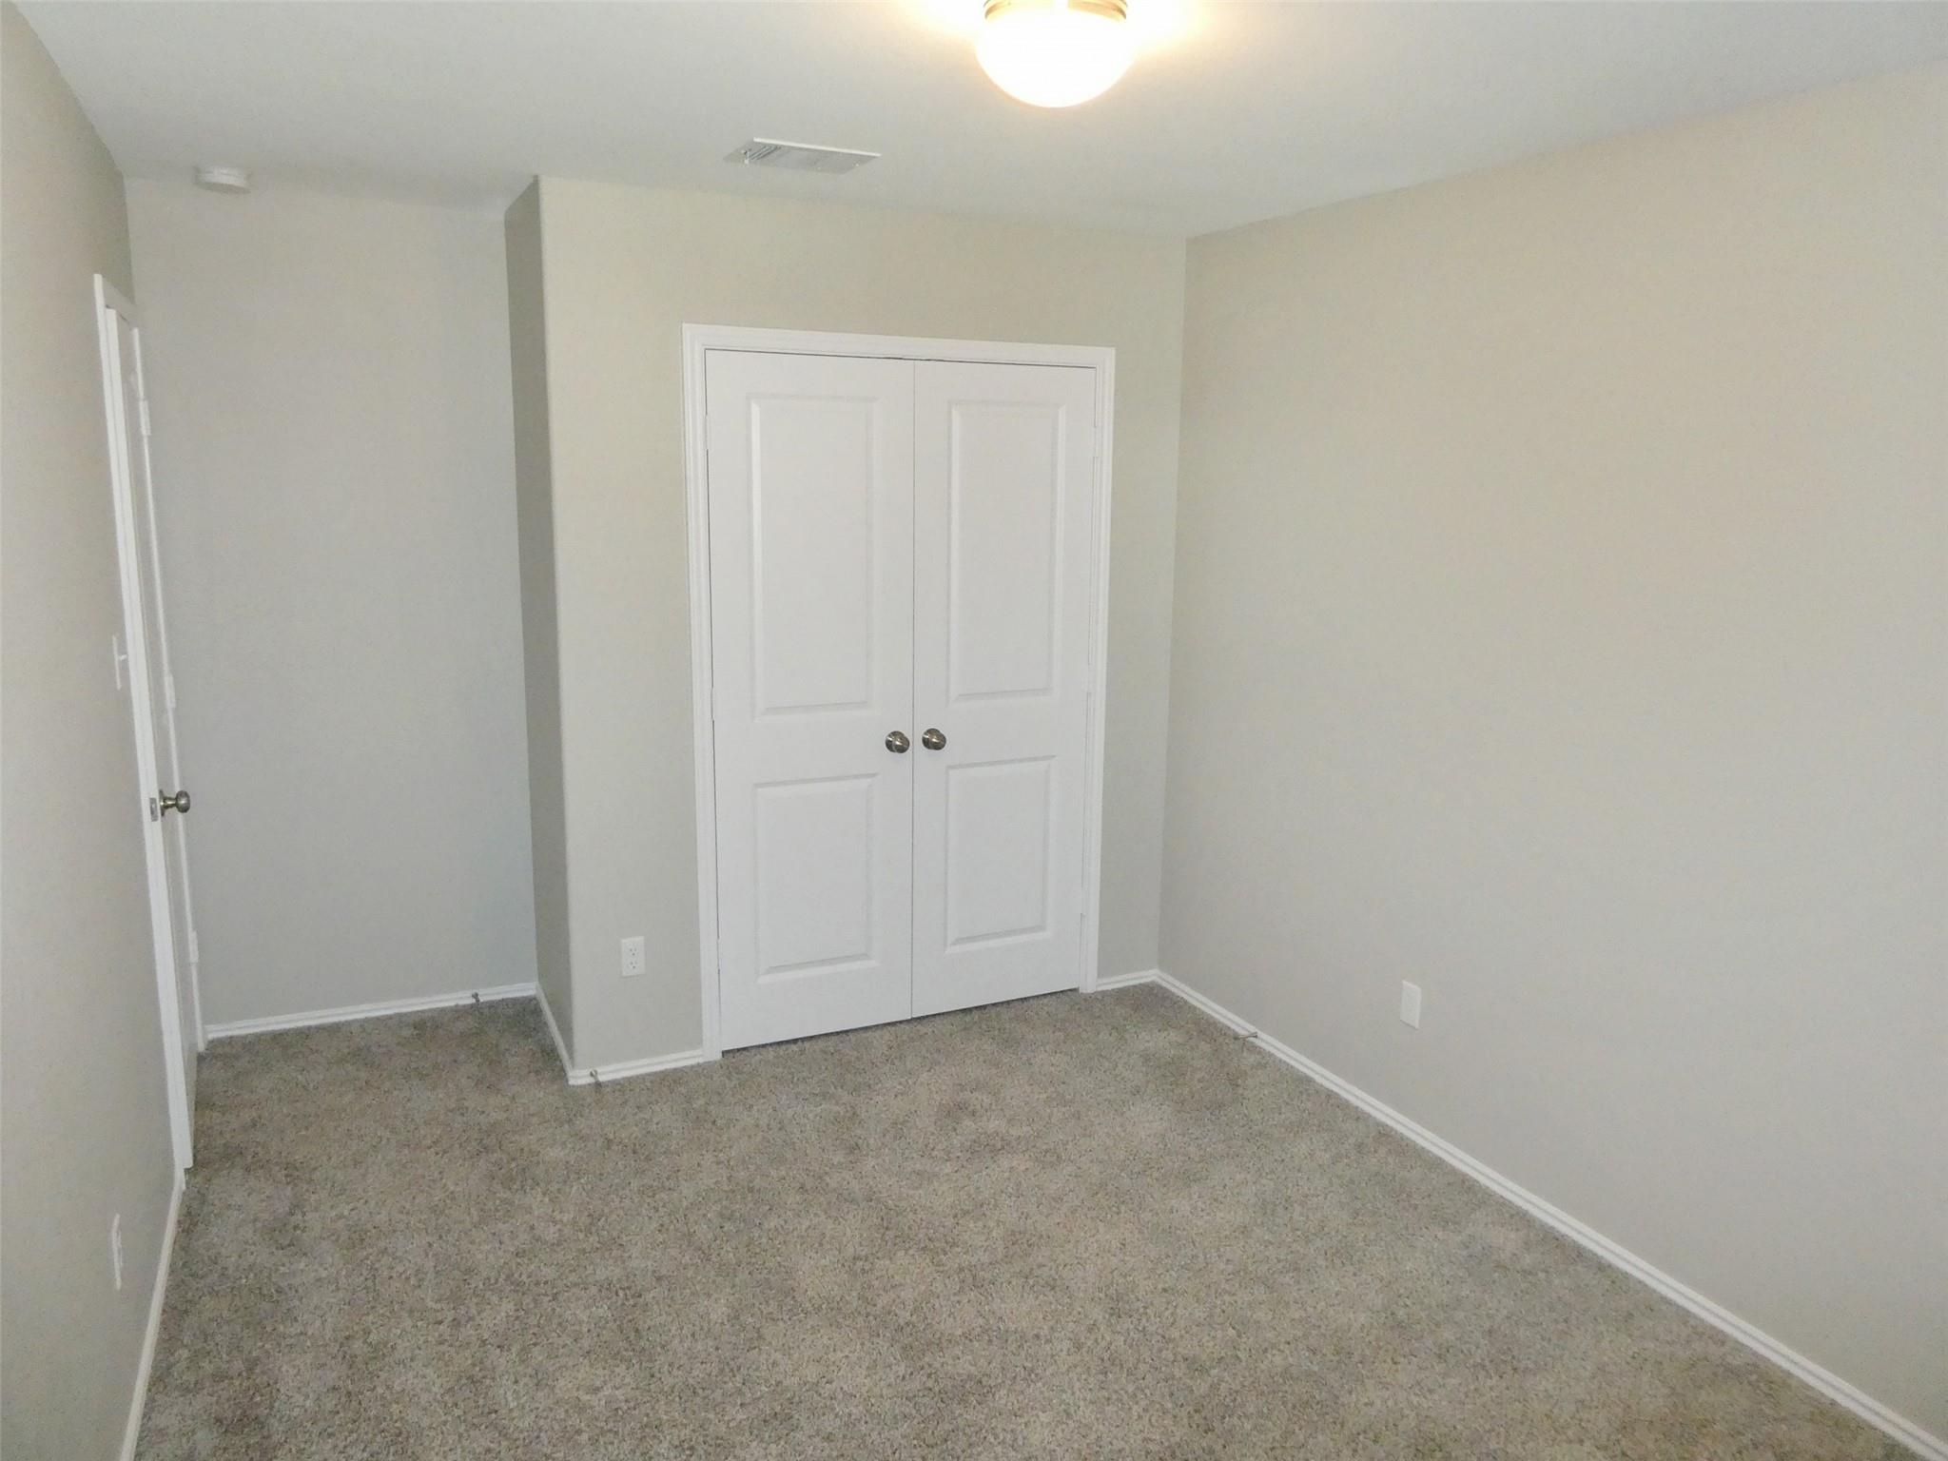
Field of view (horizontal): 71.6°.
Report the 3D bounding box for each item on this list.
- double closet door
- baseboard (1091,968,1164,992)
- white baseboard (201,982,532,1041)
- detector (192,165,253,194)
[{"bbox_3d":[-0.182,-0.102,4.088,1.350,2.100,0.030,-4,12,-25],"label":"double closet door"},{"bbox_3d":[0.522,0.858,4.636,0.260,0.042,0.015,-4,12,-25],"label":"baseboard"},{"bbox_3d":[-1.875,0.884,4.262,0.960,0.042,0.015,-4,12,-25],"label":"white baseboard"},{"bbox_3d":[-1.967,-1.438,3.535,0.132,0.042,0.132,-4,12,-25],"label":"detector"}]

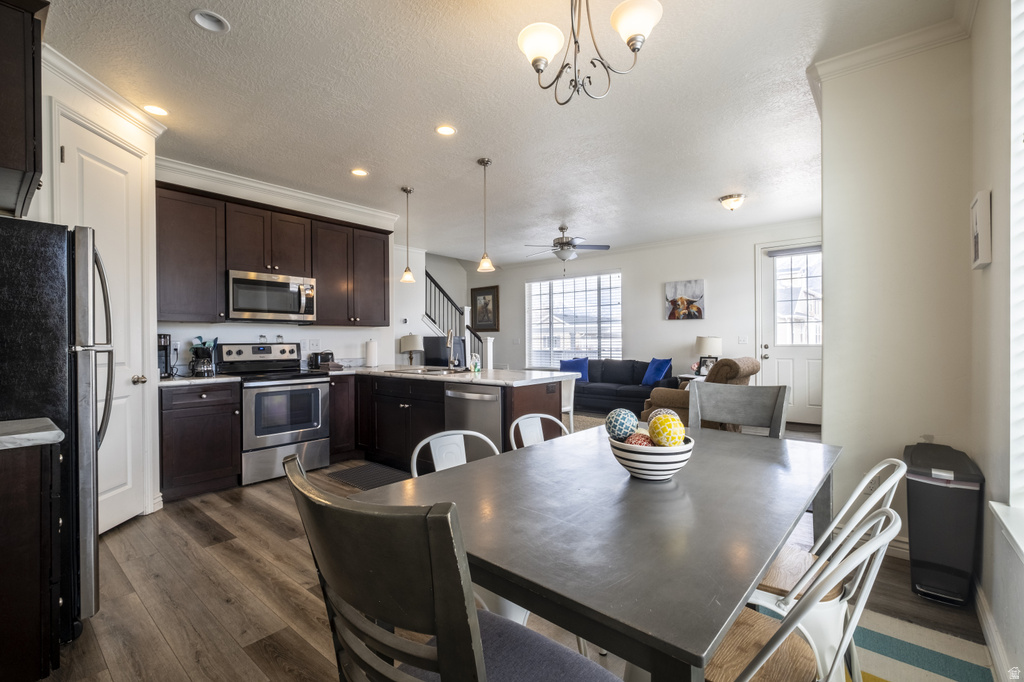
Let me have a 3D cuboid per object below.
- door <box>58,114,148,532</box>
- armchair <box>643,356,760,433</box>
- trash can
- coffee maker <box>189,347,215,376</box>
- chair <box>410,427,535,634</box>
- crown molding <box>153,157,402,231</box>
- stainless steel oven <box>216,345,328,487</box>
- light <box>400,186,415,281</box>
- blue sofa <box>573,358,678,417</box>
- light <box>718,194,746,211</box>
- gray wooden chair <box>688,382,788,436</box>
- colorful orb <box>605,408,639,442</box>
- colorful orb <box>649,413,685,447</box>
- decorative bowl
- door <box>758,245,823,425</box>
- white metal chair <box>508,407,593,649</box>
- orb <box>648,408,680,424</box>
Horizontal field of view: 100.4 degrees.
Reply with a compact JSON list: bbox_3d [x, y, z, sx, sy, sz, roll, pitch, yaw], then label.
[{"bbox_3d":[-2.596,-0.048,2.728,0.050,2.500,0.610,0,0,-4],"label":"door"},{"bbox_3d":[2.229,0.672,4.995,1.050,1.000,0.950,0,0,39],"label":"armchair"},{"bbox_3d":[2.073,0.848,2.071,0.250,0.650,0.360,0,0,39],"label":"trash can"},{"bbox_3d":[-2.648,0.177,3.659,0.220,0.255,0.180,0,0,43],"label":"coffee maker"},{"bbox_3d":[-0.041,0.779,1.544,0.510,0.850,0.450,0,0,43],"label":"chair"},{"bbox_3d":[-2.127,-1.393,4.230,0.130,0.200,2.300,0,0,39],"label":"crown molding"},{"bbox_3d":[-2.248,0.604,4.046,0.670,1.200,0.740,0,0,43],"label":"stainless steel oven"},{"bbox_3d":[-1.046,-1.053,4.284,0.150,0.950,0.150,-1,0,0],"label":"light"},{"bbox_3d":[1.718,0.747,7.250,2.120,0.860,0.900,0,0,43],"label":"blue sofa"},{"bbox_3d":[2.435,-1.520,4.715,0.300,0.140,0.300,0,0,39],"label":"light"},{"bbox_3d":[1.058,0.723,2.134,0.490,0.950,0.560,0,0,43],"label":"gray wooden chair"},{"bbox_3d":[0.348,0.266,1.355,0.100,0.100,0.100,-1,0,0],"label":"colorful orb"},{"bbox_3d":[0.470,0.273,1.290,0.100,0.100,0.100,0,0,39],"label":"colorful orb"},{"bbox_3d":[0.442,0.371,1.360,0.260,0.118,0.260,-1,0,0],"label":"decorative bowl"},{"bbox_3d":[3.913,-0.088,5.753,0.920,2.410,0.060,0,0,39],"label":"door"},{"bbox_3d":[0.302,0.777,1.928,0.510,0.850,0.450,0,0,43],"label":"white metal chair"},{"bbox_3d":[0.520,0.287,1.460,0.108,0.108,0.108,0,0,43],"label":"orb"}]

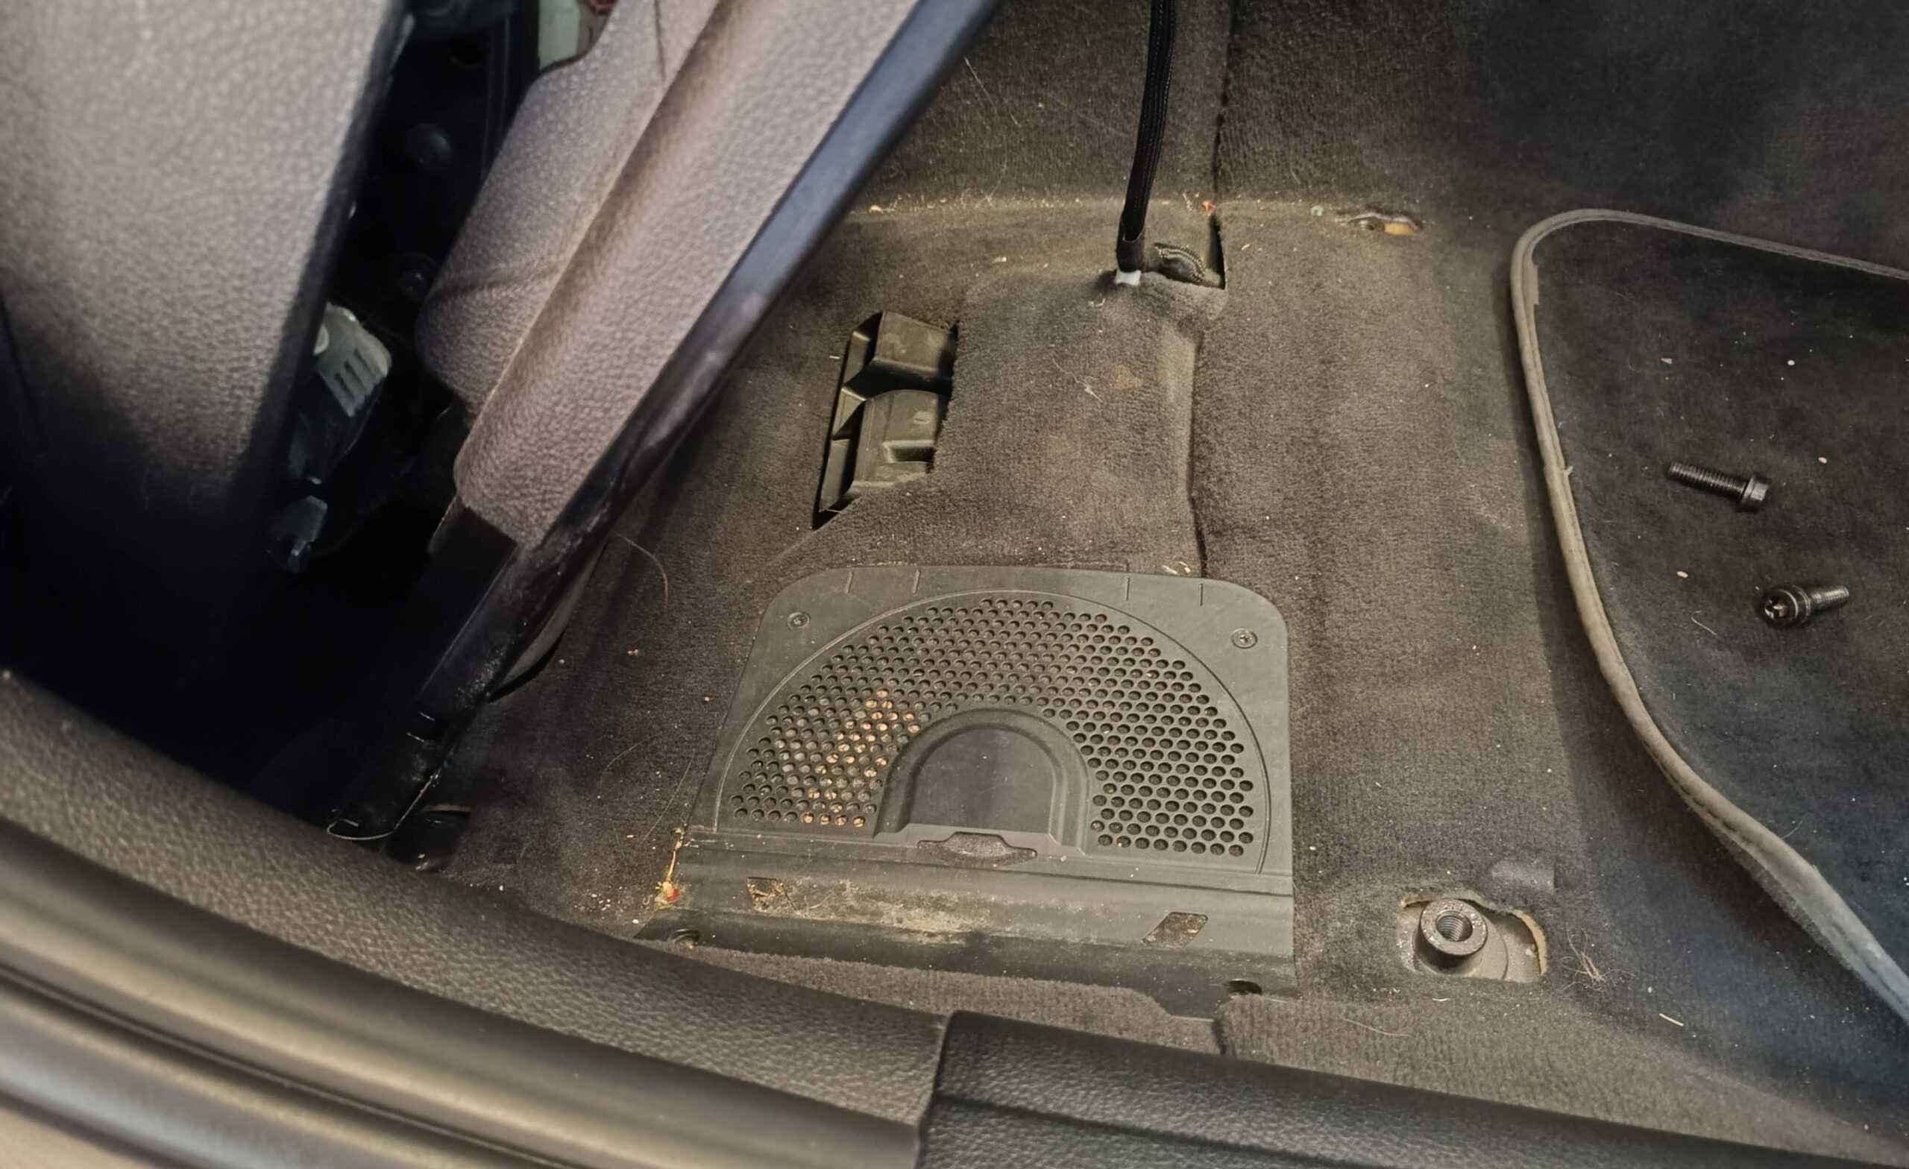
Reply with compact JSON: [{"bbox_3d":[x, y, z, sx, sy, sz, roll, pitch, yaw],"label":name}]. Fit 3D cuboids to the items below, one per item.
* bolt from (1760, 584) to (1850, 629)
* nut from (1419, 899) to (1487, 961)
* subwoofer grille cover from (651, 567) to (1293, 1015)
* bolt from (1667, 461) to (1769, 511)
[{"bbox_3d":[0.336,0.008,0.519,0.034,0.018,0.018,-7,45,-15],"label":"bolt"},{"bbox_3d":[0.171,0.121,0.456,0.021,0.012,0.021,3,47,10],"label":"nut"},{"bbox_3d":[0.016,0.071,0.525,0.229,0.022,0.200,3,47,10],"label":"subwoofer grille cover"},{"bbox_3d":[0.330,-0.045,0.572,0.038,0.019,0.019,19,52,31],"label":"bolt"}]

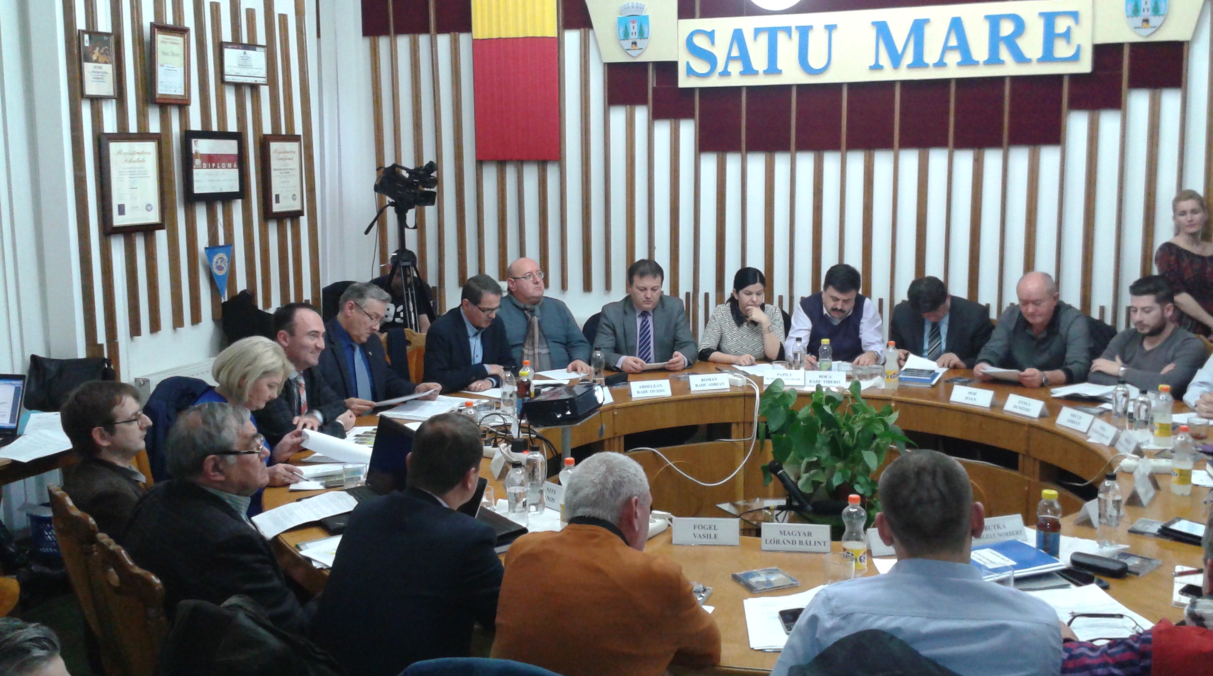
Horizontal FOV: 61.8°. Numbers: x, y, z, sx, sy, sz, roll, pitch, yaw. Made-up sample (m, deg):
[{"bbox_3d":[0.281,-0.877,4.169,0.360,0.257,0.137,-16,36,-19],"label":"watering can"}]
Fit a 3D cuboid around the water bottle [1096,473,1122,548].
[{"bbox_3d":[1.493,0.512,3.010,0.066,0.220,0.066,-1,10,0],"label":"water bottle"}]

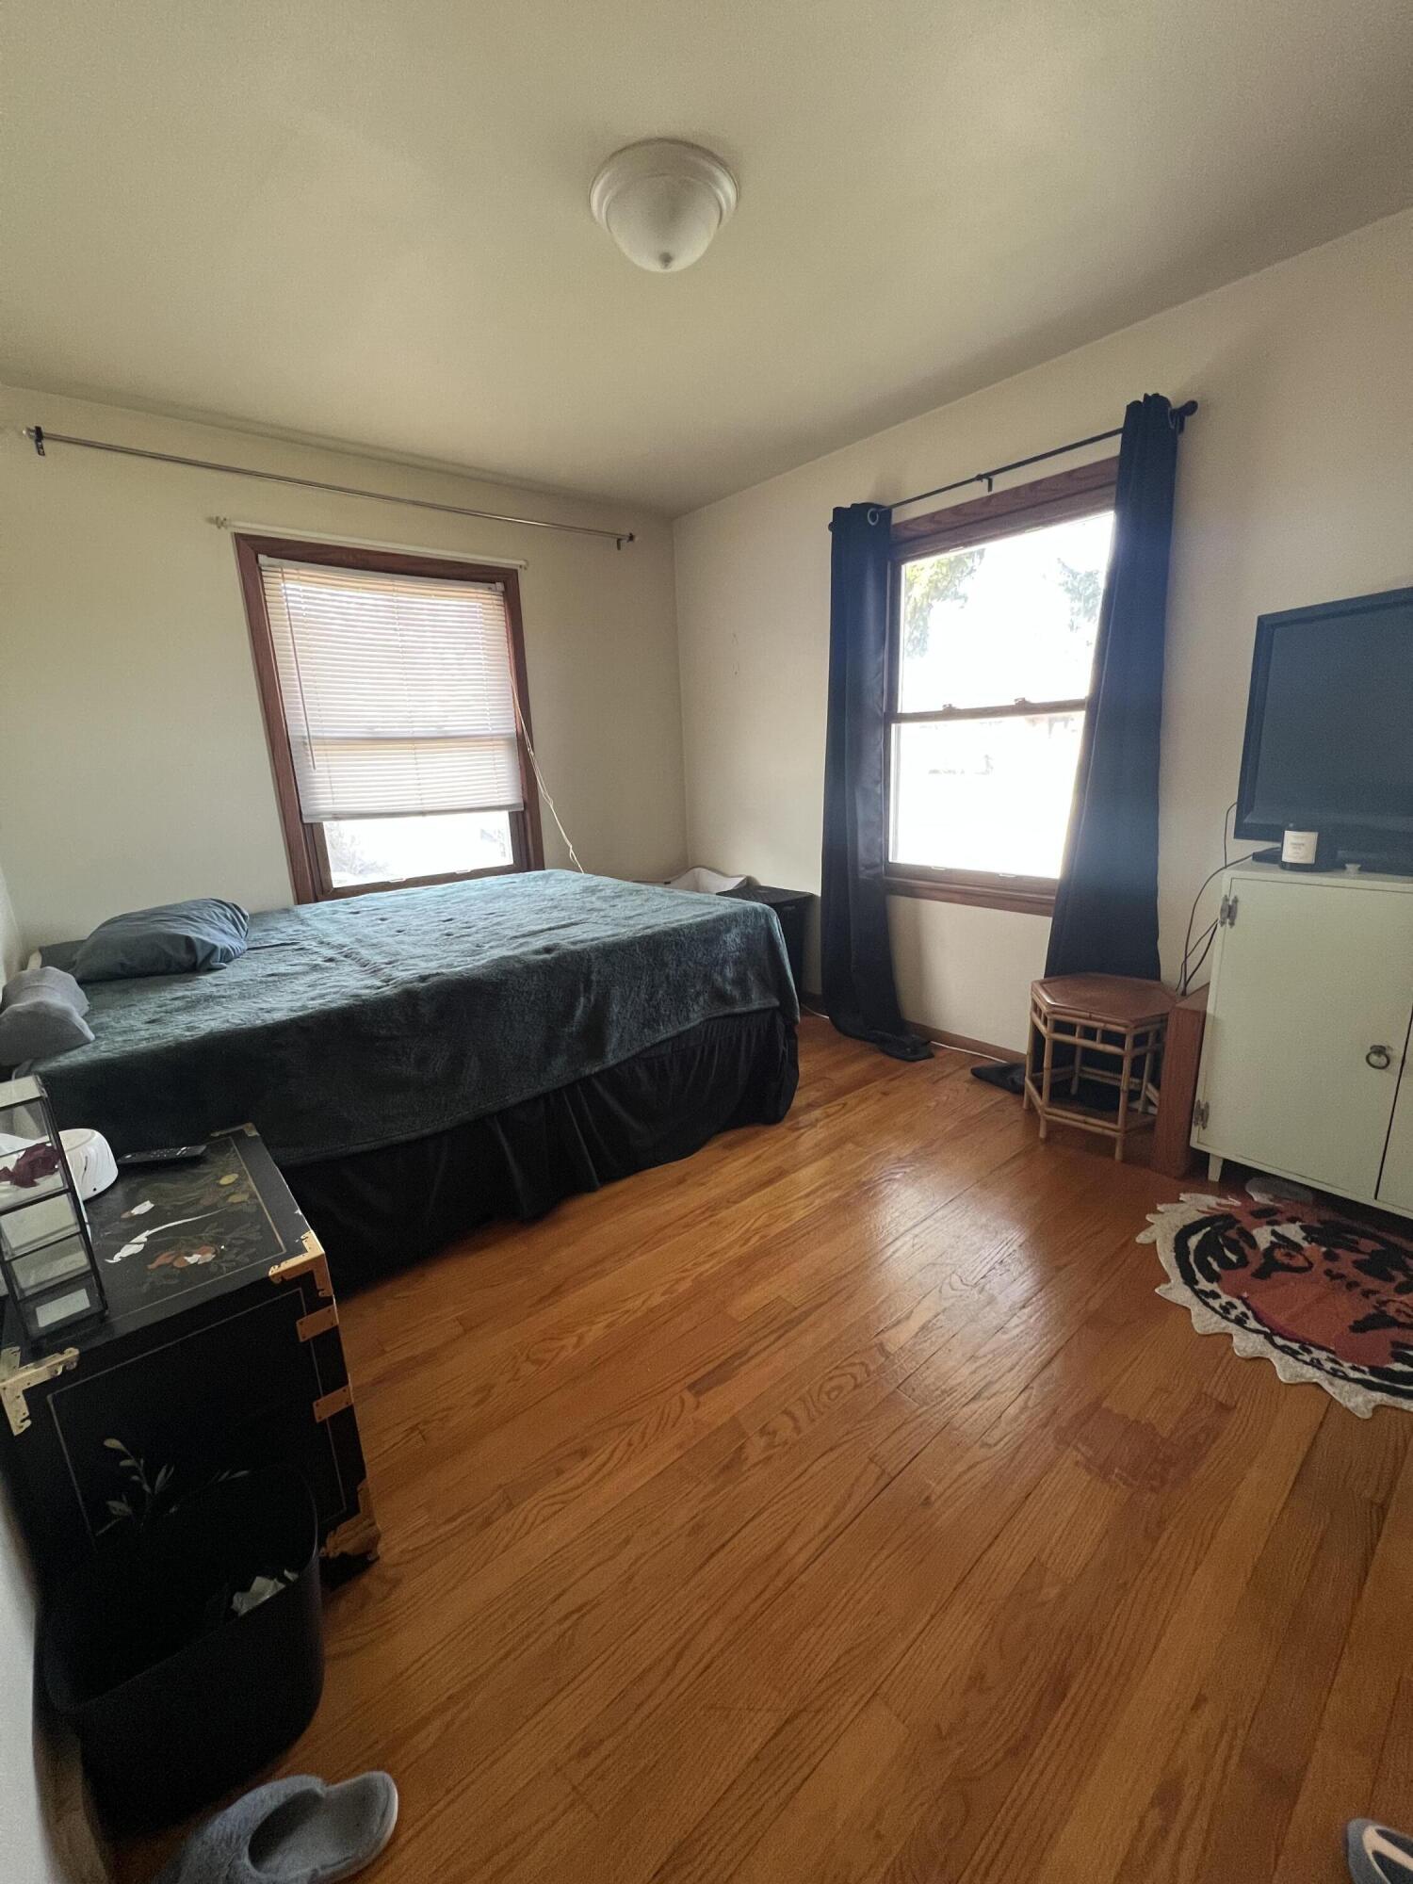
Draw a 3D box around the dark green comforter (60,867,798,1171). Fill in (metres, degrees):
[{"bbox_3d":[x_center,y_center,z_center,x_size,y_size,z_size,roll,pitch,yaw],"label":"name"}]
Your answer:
[{"bbox_3d":[-0.984,0.112,2.451,2.000,0.360,1.595,-14,19,-38],"label":"dark green comforter"}]

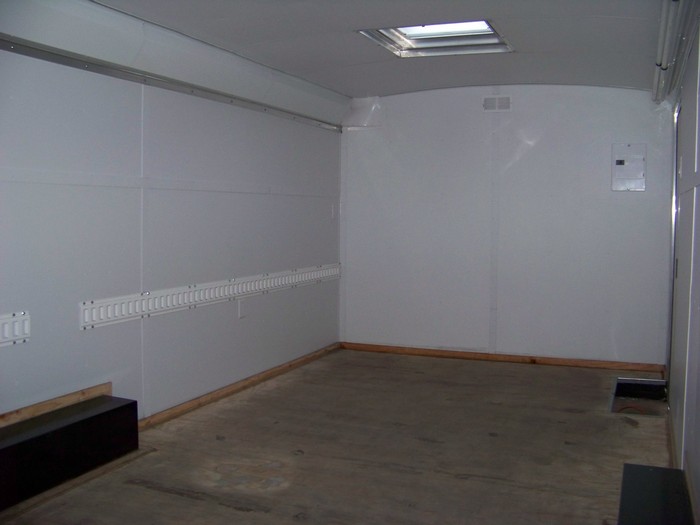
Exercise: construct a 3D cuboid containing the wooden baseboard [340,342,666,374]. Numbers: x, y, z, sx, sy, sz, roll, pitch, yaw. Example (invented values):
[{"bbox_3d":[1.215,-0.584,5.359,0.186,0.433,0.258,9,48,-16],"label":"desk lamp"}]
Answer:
[{"bbox_3d":[1.079,0.725,5.525,2.470,0.056,0.026,2,4,20],"label":"wooden baseboard"}]

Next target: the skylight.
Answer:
[{"bbox_3d":[0.500,-1.266,3.987,0.700,0.110,0.720,2,4,23],"label":"skylight"}]

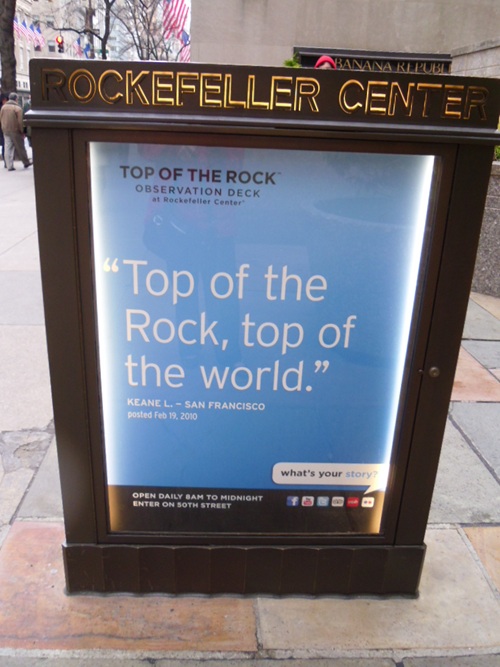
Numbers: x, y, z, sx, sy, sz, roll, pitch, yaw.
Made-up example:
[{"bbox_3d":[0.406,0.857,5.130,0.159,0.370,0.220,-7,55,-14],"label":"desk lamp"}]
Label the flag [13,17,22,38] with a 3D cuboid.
[{"bbox_3d":[-30.930,-40.675,79.447,1.260,2.940,0.600,2,20,-2],"label":"flag"}]

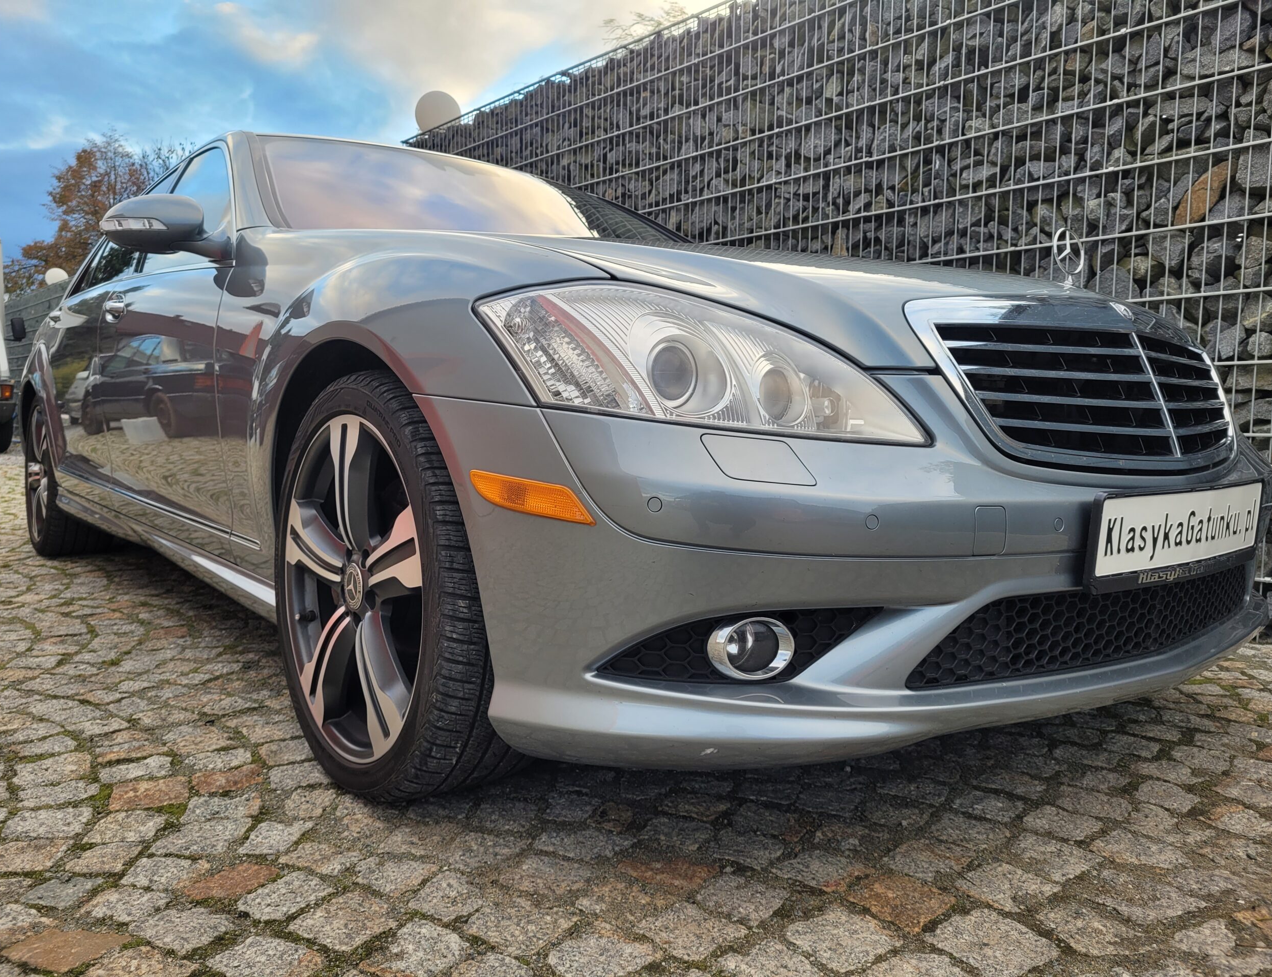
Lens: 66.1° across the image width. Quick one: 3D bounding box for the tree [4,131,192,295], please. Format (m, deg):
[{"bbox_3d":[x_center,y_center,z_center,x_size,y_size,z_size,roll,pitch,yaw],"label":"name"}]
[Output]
[{"bbox_3d":[-15.386,-6.018,28.296,5.700,8.462,5.500,-1,5,-30],"label":"tree"}]

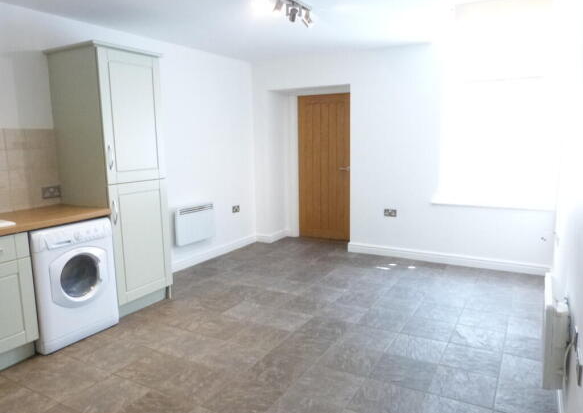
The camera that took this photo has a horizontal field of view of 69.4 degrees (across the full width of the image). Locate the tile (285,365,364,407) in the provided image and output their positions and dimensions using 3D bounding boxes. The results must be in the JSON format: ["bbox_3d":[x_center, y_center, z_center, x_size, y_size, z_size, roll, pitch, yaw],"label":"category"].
[{"bbox_3d":[0.211,1.017,2.400,0.337,0.012,0.337,4,9,29],"label":"tile"}]

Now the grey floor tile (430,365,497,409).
[{"bbox_3d":[0.963,1.008,2.355,0.335,0.010,0.335,4,10,29],"label":"grey floor tile"}]

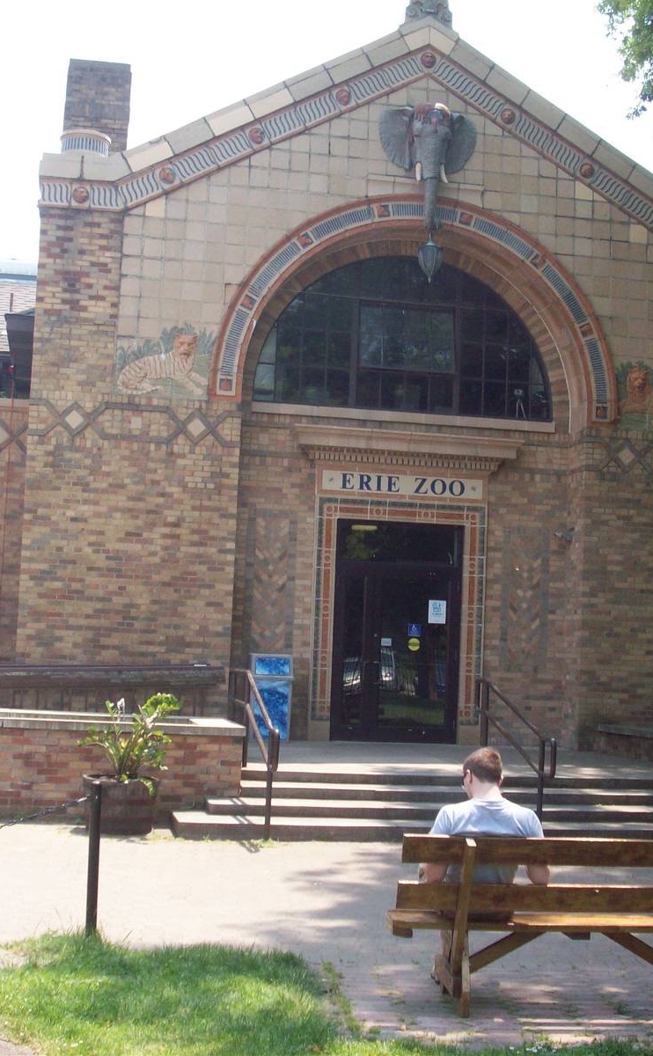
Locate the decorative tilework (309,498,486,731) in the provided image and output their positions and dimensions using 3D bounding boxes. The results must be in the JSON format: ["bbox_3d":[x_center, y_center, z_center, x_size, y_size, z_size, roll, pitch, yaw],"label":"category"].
[{"bbox_3d":[0.896,1.009,18.356,2.101,2.733,0.180,3,-5,-10],"label":"decorative tilework"}]

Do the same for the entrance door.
[{"bbox_3d":[0.862,1.283,18.482,1.581,2.688,0.120,3,-5,-10],"label":"entrance door"}]

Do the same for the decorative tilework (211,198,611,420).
[{"bbox_3d":[1.127,-2.636,18.323,4.921,2.715,0.500,3,-5,-10],"label":"decorative tilework"}]

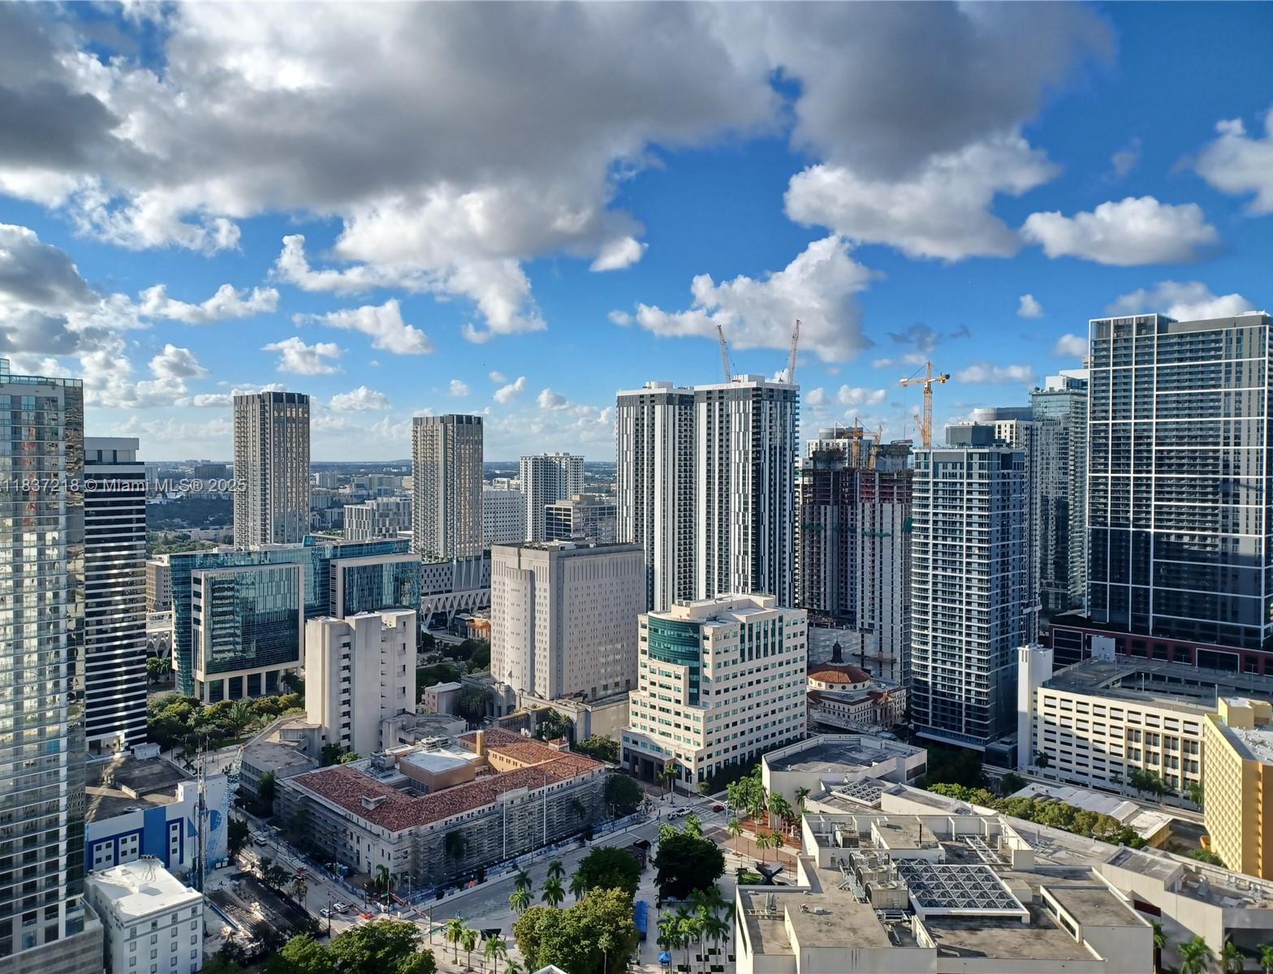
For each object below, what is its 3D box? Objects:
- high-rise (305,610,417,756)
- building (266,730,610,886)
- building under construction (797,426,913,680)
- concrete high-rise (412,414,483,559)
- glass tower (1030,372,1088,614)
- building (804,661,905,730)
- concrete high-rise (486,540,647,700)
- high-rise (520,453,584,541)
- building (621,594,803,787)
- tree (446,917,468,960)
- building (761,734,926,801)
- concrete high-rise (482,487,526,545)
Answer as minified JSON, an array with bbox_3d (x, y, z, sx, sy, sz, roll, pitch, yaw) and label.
[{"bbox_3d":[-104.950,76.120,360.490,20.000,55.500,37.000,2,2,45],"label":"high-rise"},{"bbox_3d":[-61.800,98.630,305.700,66.000,19.600,84.000,2,3,45],"label":"building"},{"bbox_3d":[116.370,39.519,478.909,61.000,124.000,36.000,2,2,45],"label":"building under construction"},{"bbox_3d":[-139.950,-1.330,691.990,57.000,102.000,24.000,2,2,45],"label":"concrete high-rise"},{"bbox_3d":[275.720,10.605,607.729,23.000,170.000,40.000,2,2,45],"label":"glass tower"},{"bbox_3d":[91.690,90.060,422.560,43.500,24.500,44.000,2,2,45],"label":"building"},{"bbox_3d":[-31.670,63.440,435.560,40.000,75.000,60.000,2,3,45],"label":"concrete high-rise"},{"bbox_3d":[-87.390,26.450,973.100,21.660,117.500,69.560,2,2,45],"label":"high-rise"},{"bbox_3d":[30.300,73.440,357.240,38.000,61.500,64.500,2,2,45],"label":"building"},{"bbox_3d":[-41.000,103.270,213.410,4.900,10.400,4.900,0,2,0],"label":"tree"},{"bbox_3d":[68.980,99.980,318.810,36.000,16.600,55.000,2,3,45],"label":"building"},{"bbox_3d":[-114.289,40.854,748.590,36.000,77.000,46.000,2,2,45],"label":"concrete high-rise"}]

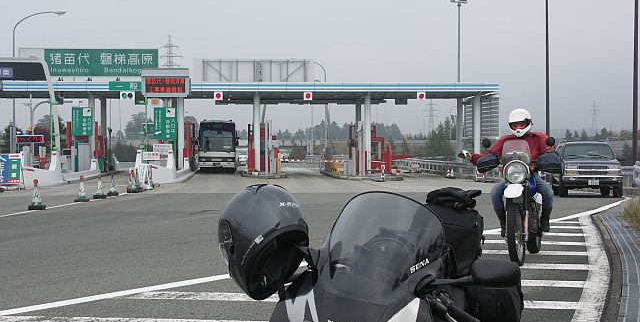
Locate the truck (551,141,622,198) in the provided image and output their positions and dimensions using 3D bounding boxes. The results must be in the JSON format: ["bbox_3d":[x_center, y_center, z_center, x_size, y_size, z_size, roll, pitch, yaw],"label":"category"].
[{"bbox_3d":[8.060,0.220,36.200,1.820,1.670,4.600,0,0,6],"label":"truck"}]

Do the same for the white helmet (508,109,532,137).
[{"bbox_3d":[2.207,-0.416,13.050,0.250,0.290,0.340,0,0,18],"label":"white helmet"}]

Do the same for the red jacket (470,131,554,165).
[{"bbox_3d":[2.128,-0.039,13.050,0.900,0.560,0.500,0,0,14],"label":"red jacket"}]

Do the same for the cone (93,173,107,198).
[{"bbox_3d":[-6.337,0.726,34.100,0.400,0.705,0.400,0,0,-6],"label":"cone"}]

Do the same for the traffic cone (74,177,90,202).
[{"bbox_3d":[-6.425,0.748,32.000,0.400,0.700,0.400,0,0,-6],"label":"traffic cone"}]

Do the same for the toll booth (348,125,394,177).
[{"bbox_3d":[2.925,-0.587,69.500,2.200,2.950,2.600,0,0,-5],"label":"toll booth"}]

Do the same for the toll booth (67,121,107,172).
[{"bbox_3d":[-13.303,-0.742,67.500,2.100,2.950,2.600,0,0,-5],"label":"toll booth"}]

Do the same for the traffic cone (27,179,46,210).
[{"bbox_3d":[-6.608,0.786,27.600,0.410,0.705,0.410,0,0,-6],"label":"traffic cone"}]

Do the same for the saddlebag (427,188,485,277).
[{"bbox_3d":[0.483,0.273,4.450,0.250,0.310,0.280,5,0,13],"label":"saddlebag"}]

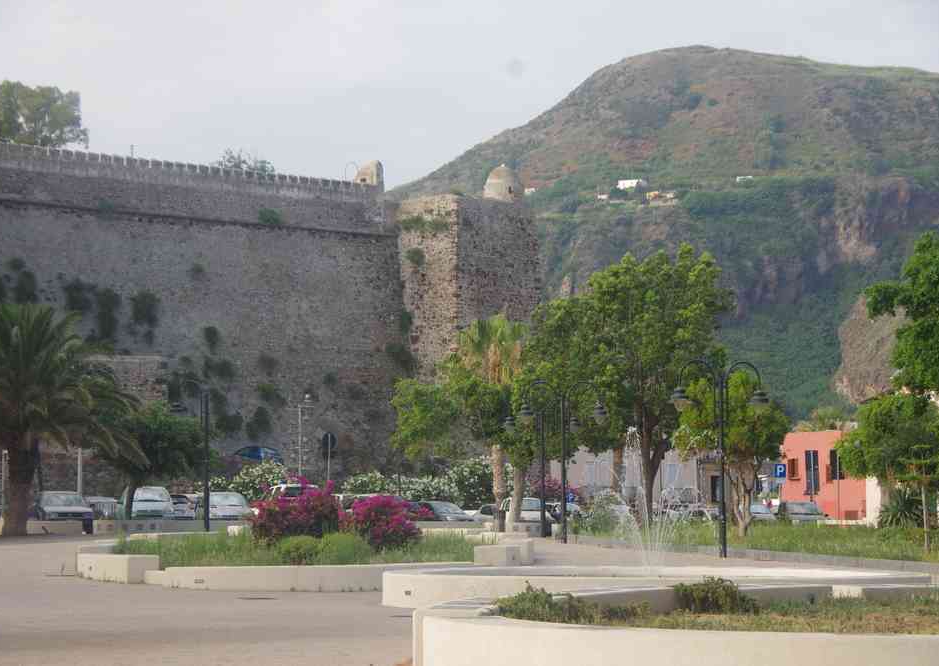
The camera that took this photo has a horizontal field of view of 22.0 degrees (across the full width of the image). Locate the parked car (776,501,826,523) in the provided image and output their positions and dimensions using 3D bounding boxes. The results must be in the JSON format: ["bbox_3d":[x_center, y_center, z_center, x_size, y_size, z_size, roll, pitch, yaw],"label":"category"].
[{"bbox_3d":[13.974,7.761,101.000,1.670,1.430,4.100,0,-3,-2],"label":"parked car"}]

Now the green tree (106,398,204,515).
[{"bbox_3d":[-10.178,4.281,78.000,3.100,4.100,3.000,0,-3,0],"label":"green tree"}]

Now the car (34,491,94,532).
[{"bbox_3d":[-13.332,5.853,78.500,1.660,1.420,4.100,1,-4,-20],"label":"car"}]

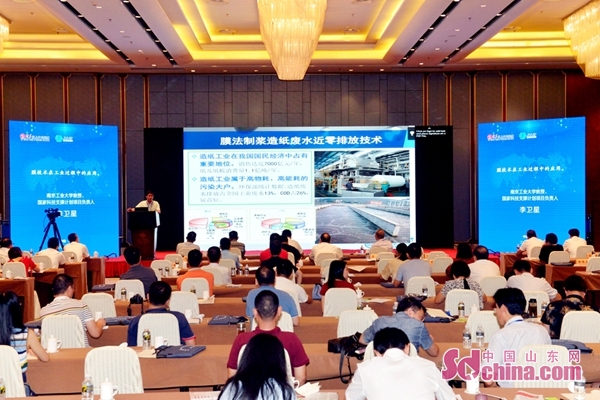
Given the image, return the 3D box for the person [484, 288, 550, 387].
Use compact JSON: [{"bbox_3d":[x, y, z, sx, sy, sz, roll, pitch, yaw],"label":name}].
[{"bbox_3d":[1.468,1.224,5.850,0.520,1.240,0.800,0,0,-25],"label":"person"}]

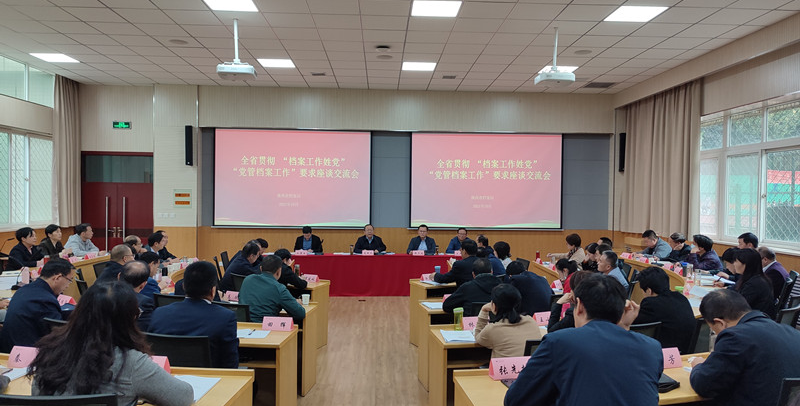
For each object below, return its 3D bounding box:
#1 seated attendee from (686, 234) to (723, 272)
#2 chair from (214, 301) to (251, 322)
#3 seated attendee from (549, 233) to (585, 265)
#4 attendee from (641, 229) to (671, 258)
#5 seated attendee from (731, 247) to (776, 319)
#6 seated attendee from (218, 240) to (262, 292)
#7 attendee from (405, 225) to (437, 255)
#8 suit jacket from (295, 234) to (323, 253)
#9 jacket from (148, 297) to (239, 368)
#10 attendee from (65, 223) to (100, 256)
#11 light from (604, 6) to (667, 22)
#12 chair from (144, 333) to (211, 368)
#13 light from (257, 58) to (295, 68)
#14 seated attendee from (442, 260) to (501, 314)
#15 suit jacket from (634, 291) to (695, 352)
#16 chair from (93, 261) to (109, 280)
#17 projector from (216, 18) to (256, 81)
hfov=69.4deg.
[{"bbox_3d":[4.394,1.106,8.606,0.660,1.280,0.520,1,0,11],"label":"seated attendee"},{"bbox_3d":[-1.418,1.316,5.007,0.600,0.960,0.600,1,1,16],"label":"chair"},{"bbox_3d":[2.655,1.121,9.332,0.680,1.280,0.500,1,0,1],"label":"seated attendee"},{"bbox_3d":[3.967,1.033,8.900,0.780,1.220,0.550,1,0,-2],"label":"attendee"},{"bbox_3d":[3.181,1.058,5.569,0.700,1.280,0.520,1,1,25],"label":"seated attendee"},{"bbox_3d":[-1.817,1.043,6.649,0.720,1.260,0.520,1,0,-36],"label":"seated attendee"},{"bbox_3d":[0.390,1.055,11.016,0.560,1.330,0.680,1,0,-2],"label":"attendee"},{"bbox_3d":[-1.764,0.918,11.012,0.550,0.660,0.420,1,0,-2],"label":"suit jacket"},{"bbox_3d":[-1.274,0.915,3.583,0.520,0.660,0.420,1,0,5],"label":"jacket"},{"bbox_3d":[-4.998,0.963,9.150,0.660,1.250,0.520,1,0,-4],"label":"attendee"},{"bbox_3d":[2.816,-2.264,6.901,0.590,0.050,0.590,1,0,-2],"label":"light"},{"bbox_3d":[-1.250,1.129,3.089,0.600,0.950,0.600,1,0,5],"label":"chair"},{"bbox_3d":[-2.074,-2.350,9.704,0.590,0.070,0.590,1,1,-2],"label":"light"},{"bbox_3d":[0.611,1.090,4.961,0.570,1.240,0.720,1,0,-5],"label":"seated attendee"},{"bbox_3d":[1.936,0.942,4.273,0.480,0.670,0.430,1,0,-24],"label":"suit jacket"},{"bbox_3d":[-2.859,1.156,6.019,0.600,1.000,0.600,1,1,-12],"label":"chair"},{"bbox_3d":[-1.994,-1.934,7.154,0.460,0.780,0.380,1,0,-2],"label":"projector"}]

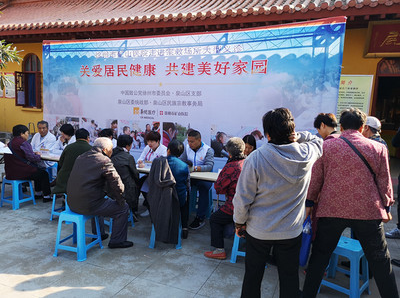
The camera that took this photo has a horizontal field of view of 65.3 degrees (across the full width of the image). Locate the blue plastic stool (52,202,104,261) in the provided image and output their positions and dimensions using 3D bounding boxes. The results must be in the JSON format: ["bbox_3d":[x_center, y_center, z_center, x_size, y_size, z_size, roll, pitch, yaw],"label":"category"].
[{"bbox_3d":[-1.301,0.894,3.369,0.360,0.460,0.360,4,6,16],"label":"blue plastic stool"}]

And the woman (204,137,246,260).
[{"bbox_3d":[0.395,0.536,3.291,0.630,1.251,0.492,7,8,41],"label":"woman"}]

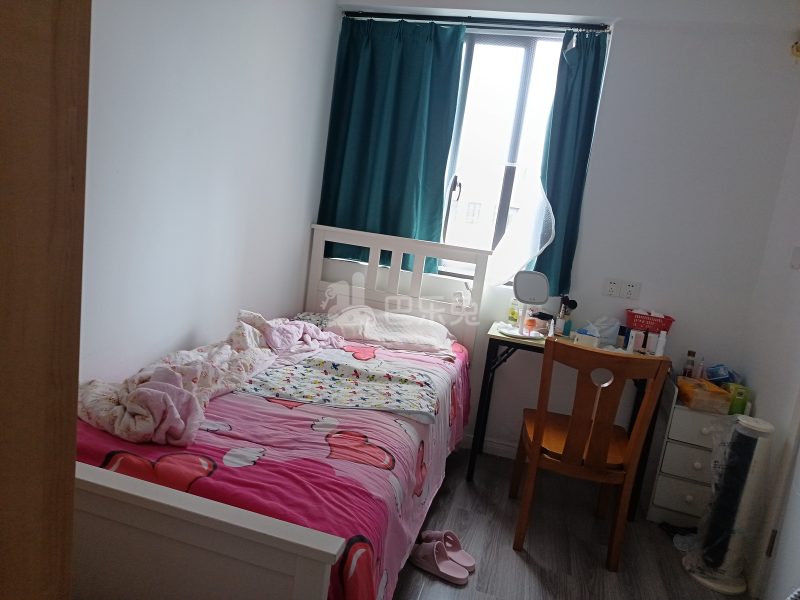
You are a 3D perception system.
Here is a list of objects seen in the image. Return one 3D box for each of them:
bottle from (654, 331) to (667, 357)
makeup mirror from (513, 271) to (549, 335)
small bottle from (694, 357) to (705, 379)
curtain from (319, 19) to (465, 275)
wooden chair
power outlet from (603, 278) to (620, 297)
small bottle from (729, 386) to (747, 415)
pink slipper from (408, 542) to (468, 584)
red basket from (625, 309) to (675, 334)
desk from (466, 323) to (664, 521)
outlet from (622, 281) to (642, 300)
[{"bbox_3d":[1.188,0.206,2.531,0.038,0.130,0.038,10,10,13],"label":"bottle"},{"bbox_3d":[0.605,0.017,2.619,0.165,0.315,0.110,9,10,6],"label":"makeup mirror"},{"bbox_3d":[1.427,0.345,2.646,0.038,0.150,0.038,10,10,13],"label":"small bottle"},{"bbox_3d":[-0.056,-0.836,3.053,0.740,1.315,0.100,10,10,13],"label":"curtain"},{"bbox_3d":[0.741,0.568,2.288,0.450,0.885,0.500,10,10,10],"label":"wooden chair"},{"bbox_3d":[1.073,-0.059,2.802,0.086,0.086,0.012,10,10,13],"label":"power outlet"},{"bbox_3d":[1.516,0.448,2.492,0.065,0.130,0.060,10,10,13],"label":"small bottle"},{"bbox_3d":[0.147,0.944,2.048,0.240,0.103,0.095,14,12,31],"label":"pink slipper"},{"bbox_3d":[1.208,0.107,2.707,0.210,0.088,0.140,10,10,13],"label":"red basket"},{"bbox_3d":[0.782,0.566,2.726,0.810,0.750,0.400,10,10,13],"label":"desk"},{"bbox_3d":[1.157,-0.046,2.781,0.086,0.086,0.012,10,10,13],"label":"outlet"}]

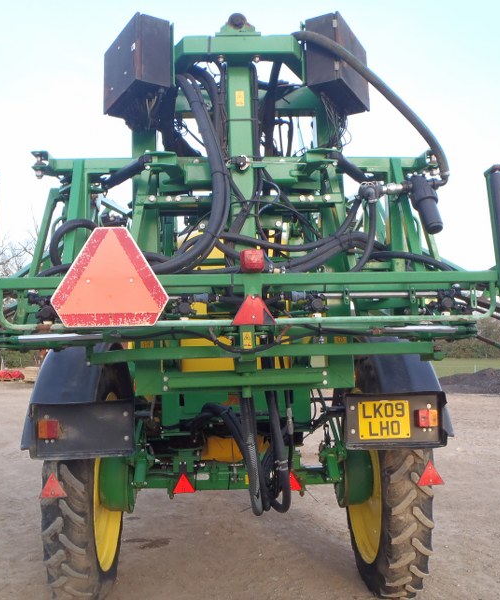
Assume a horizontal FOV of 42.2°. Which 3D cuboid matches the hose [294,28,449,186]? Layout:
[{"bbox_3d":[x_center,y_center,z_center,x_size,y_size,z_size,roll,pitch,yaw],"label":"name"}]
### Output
[{"bbox_3d":[0.484,-0.773,2.600,0.590,0.590,0.200,-1,-4,-3],"label":"hose"}]

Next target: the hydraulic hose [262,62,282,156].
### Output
[{"bbox_3d":[0.099,-0.839,2.850,0.085,0.410,0.100,-1,-4,-3],"label":"hydraulic hose"}]

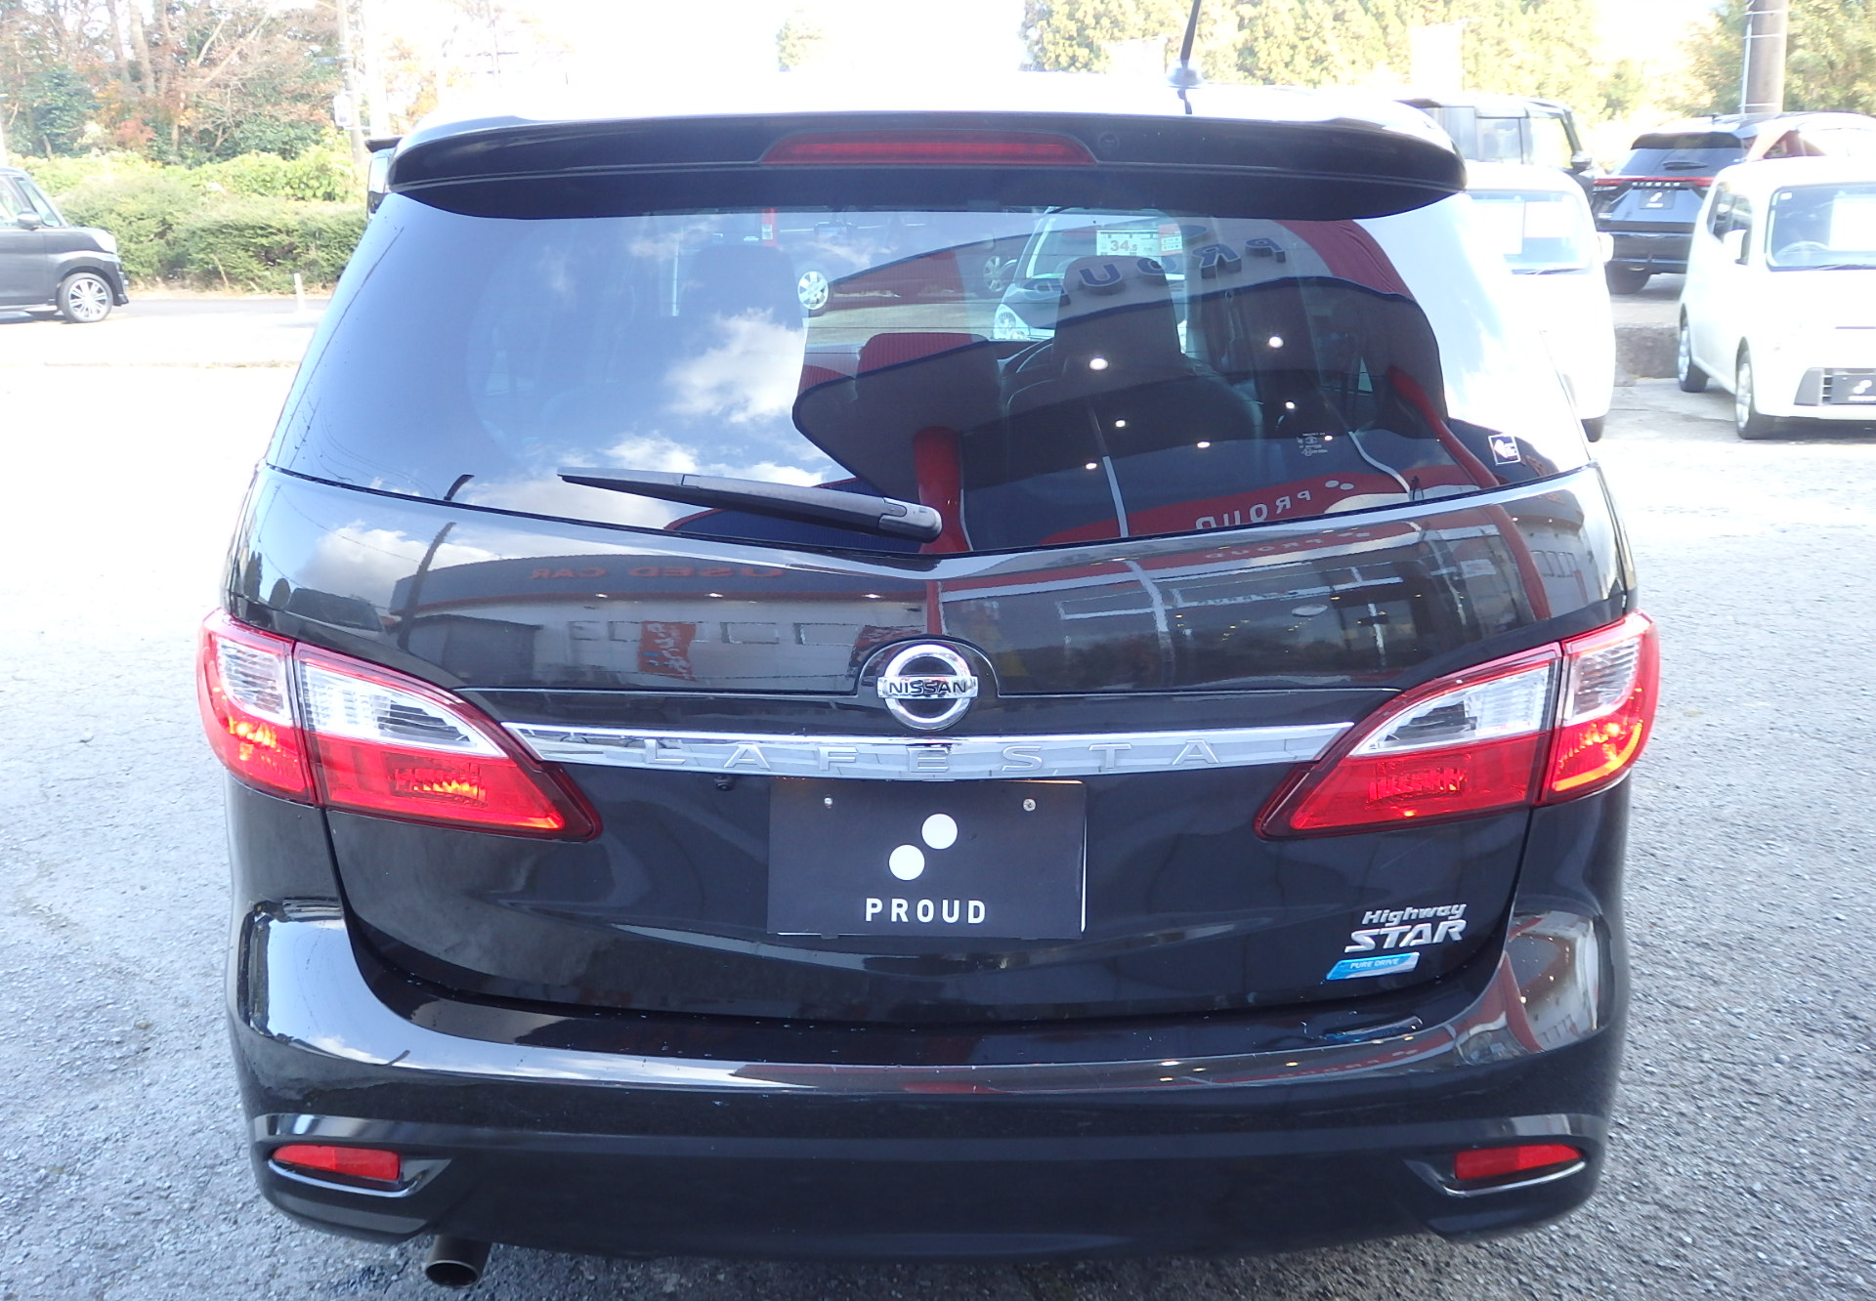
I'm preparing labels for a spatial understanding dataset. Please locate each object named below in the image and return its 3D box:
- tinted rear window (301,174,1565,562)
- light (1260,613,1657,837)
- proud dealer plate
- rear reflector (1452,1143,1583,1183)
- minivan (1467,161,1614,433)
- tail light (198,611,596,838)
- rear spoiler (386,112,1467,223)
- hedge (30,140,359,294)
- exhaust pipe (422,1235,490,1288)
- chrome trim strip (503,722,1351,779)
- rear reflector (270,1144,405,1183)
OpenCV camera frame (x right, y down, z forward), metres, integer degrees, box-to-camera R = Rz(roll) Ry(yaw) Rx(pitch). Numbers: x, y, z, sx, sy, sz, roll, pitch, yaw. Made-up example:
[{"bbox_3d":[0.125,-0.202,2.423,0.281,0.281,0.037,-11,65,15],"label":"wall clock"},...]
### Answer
[{"bbox_3d":[-0.011,-0.319,2.217,1.430,0.460,0.130,0,-20,0],"label":"tinted rear window"},{"bbox_3d":[0.575,0.072,2.215,0.455,0.205,0.220,-2,14,-8],"label":"light"},{"bbox_3d":[-0.012,0.218,2.101,0.330,0.165,0.012,1,3,0],"label":"proud dealer plate"},{"bbox_3d":[0.652,0.569,2.239,0.158,0.040,0.050,-3,14,-11],"label":"rear reflector"},{"bbox_3d":[3.100,-2.222,12.324,1.520,1.540,3.400,3,14,11],"label":"minivan"},{"bbox_3d":[-0.597,0.072,2.215,0.455,0.205,0.220,2,14,8],"label":"tail light"},{"bbox_3d":[-0.013,-0.555,2.309,1.220,0.125,0.250,0,14,0],"label":"rear spoiler"},{"bbox_3d":[-8.933,-5.293,24.751,5.200,1.700,2.000,-1,14,-4],"label":"hedge"},{"bbox_3d":[-0.554,0.665,2.346,0.065,0.065,0.140,0,42,0],"label":"exhaust pipe"},{"bbox_3d":[-0.011,0.098,2.088,0.890,0.050,0.070,0,14,0],"label":"chrome trim strip"},{"bbox_3d":[-0.674,0.569,2.239,0.158,0.040,0.050,3,14,11],"label":"rear reflector"}]

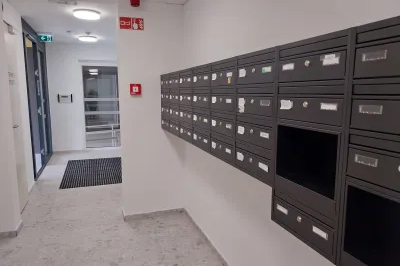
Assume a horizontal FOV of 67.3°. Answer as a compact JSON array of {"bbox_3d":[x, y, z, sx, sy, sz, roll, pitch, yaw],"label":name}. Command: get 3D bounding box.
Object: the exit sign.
[{"bbox_3d":[-3.174,-1.961,6.208,0.260,0.180,0.040,-3,8,-19],"label":"exit sign"}]

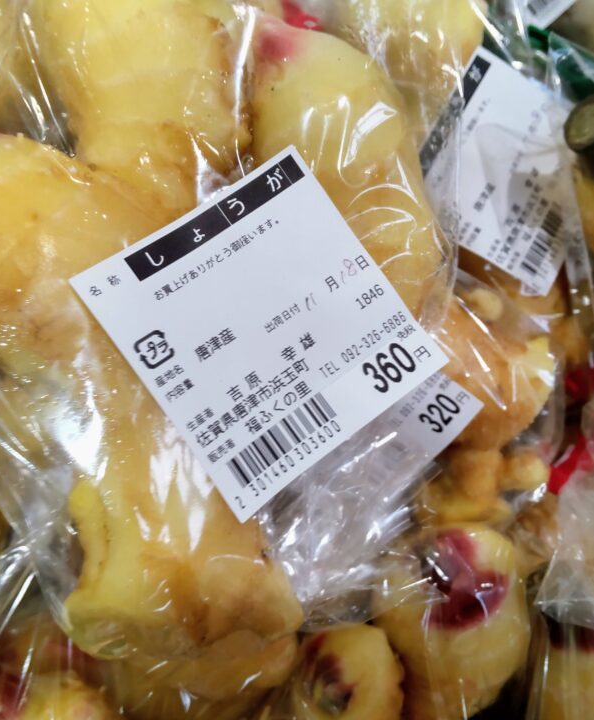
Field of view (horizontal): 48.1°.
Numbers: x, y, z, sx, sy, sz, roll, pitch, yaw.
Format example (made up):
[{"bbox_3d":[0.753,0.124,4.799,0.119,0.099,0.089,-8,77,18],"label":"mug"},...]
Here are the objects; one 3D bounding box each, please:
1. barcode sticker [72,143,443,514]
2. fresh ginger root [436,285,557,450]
[{"bbox_3d":[-0.006,-0.007,0.140,0.057,0.002,0.059,-36,90,-13],"label":"barcode sticker"},{"bbox_3d":[0.054,0.002,0.184,0.037,0.036,0.046,-30,87,-12],"label":"fresh ginger root"}]

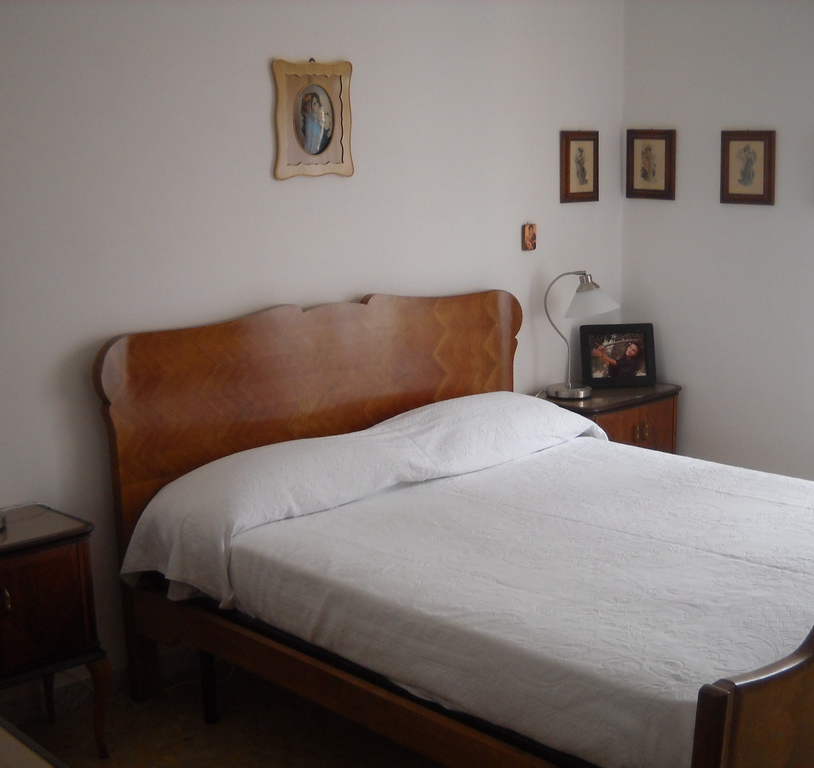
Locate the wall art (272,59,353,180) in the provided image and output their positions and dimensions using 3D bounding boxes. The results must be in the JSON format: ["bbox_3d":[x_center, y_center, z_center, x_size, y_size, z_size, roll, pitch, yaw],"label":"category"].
[{"bbox_3d":[-0.276,-0.784,3.596,0.025,0.345,0.295,10,15,44],"label":"wall art"}]

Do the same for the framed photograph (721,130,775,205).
[{"bbox_3d":[1.244,-0.787,4.421,0.020,0.263,0.222,-10,14,-41],"label":"framed photograph"}]

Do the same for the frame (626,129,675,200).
[{"bbox_3d":[0.956,-0.858,4.744,0.020,0.263,0.222,-10,14,-41],"label":"frame"}]

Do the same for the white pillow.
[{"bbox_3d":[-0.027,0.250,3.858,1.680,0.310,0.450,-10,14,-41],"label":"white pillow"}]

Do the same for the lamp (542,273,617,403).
[{"bbox_3d":[0.656,-0.189,4.549,0.285,0.466,0.215,4,12,23],"label":"lamp"}]

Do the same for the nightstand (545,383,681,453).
[{"bbox_3d":[0.750,0.361,4.697,0.615,0.652,0.330,-10,14,-41],"label":"nightstand"}]

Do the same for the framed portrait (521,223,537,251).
[{"bbox_3d":[0.457,-0.547,4.524,0.065,0.098,0.016,-10,14,-41],"label":"framed portrait"}]

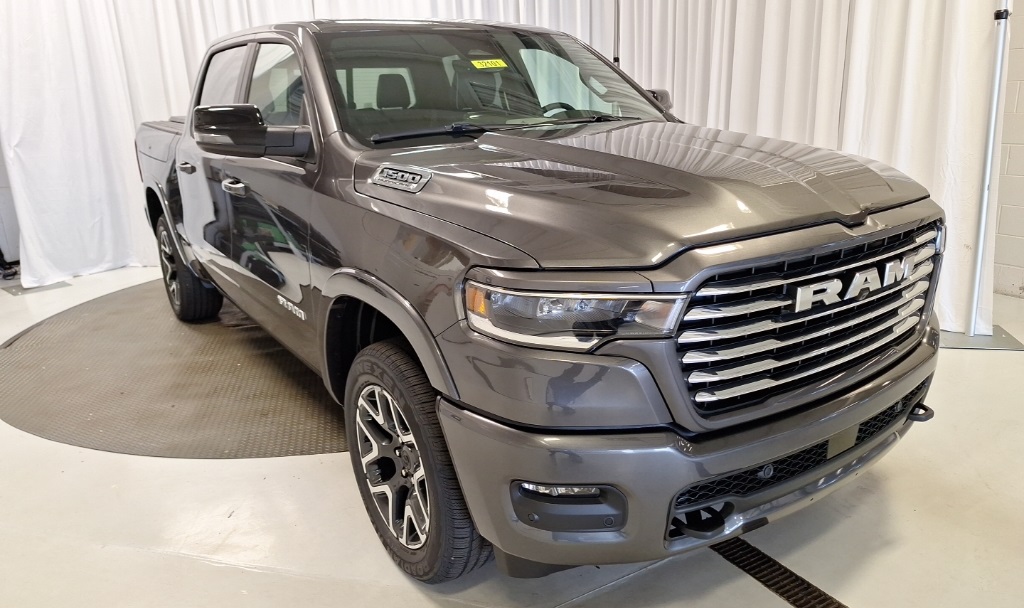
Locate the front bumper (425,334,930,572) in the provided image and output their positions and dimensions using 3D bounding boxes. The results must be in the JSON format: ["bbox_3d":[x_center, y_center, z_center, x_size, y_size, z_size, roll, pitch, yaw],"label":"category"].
[{"bbox_3d":[0.813,0.334,2.208,2.030,0.420,0.600,-12,20,-34],"label":"front bumper"}]

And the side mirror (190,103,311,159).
[{"bbox_3d":[-0.973,-0.641,2.514,0.360,0.200,0.240,-12,20,-34],"label":"side mirror"}]

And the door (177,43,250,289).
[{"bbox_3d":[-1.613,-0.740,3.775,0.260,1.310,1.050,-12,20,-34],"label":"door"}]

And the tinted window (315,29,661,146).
[{"bbox_3d":[-0.040,-1.031,3.007,1.660,0.160,0.850,-12,54,-34],"label":"tinted window"}]

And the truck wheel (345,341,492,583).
[{"bbox_3d":[-0.288,0.504,2.296,0.285,0.800,0.800,-12,20,-34],"label":"truck wheel"}]

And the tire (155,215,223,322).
[{"bbox_3d":[-2.451,-0.287,5.156,0.285,0.800,0.800,-12,20,-34],"label":"tire"}]

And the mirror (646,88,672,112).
[{"bbox_3d":[0.783,-1.074,3.749,0.360,0.200,0.240,-12,20,-34],"label":"mirror"}]

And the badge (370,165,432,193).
[{"bbox_3d":[-0.360,-0.406,2.151,0.025,0.085,0.340,18,1,-39],"label":"badge"}]

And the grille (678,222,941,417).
[{"bbox_3d":[0.904,-0.005,1.972,1.260,0.410,0.160,-12,20,-34],"label":"grille"}]

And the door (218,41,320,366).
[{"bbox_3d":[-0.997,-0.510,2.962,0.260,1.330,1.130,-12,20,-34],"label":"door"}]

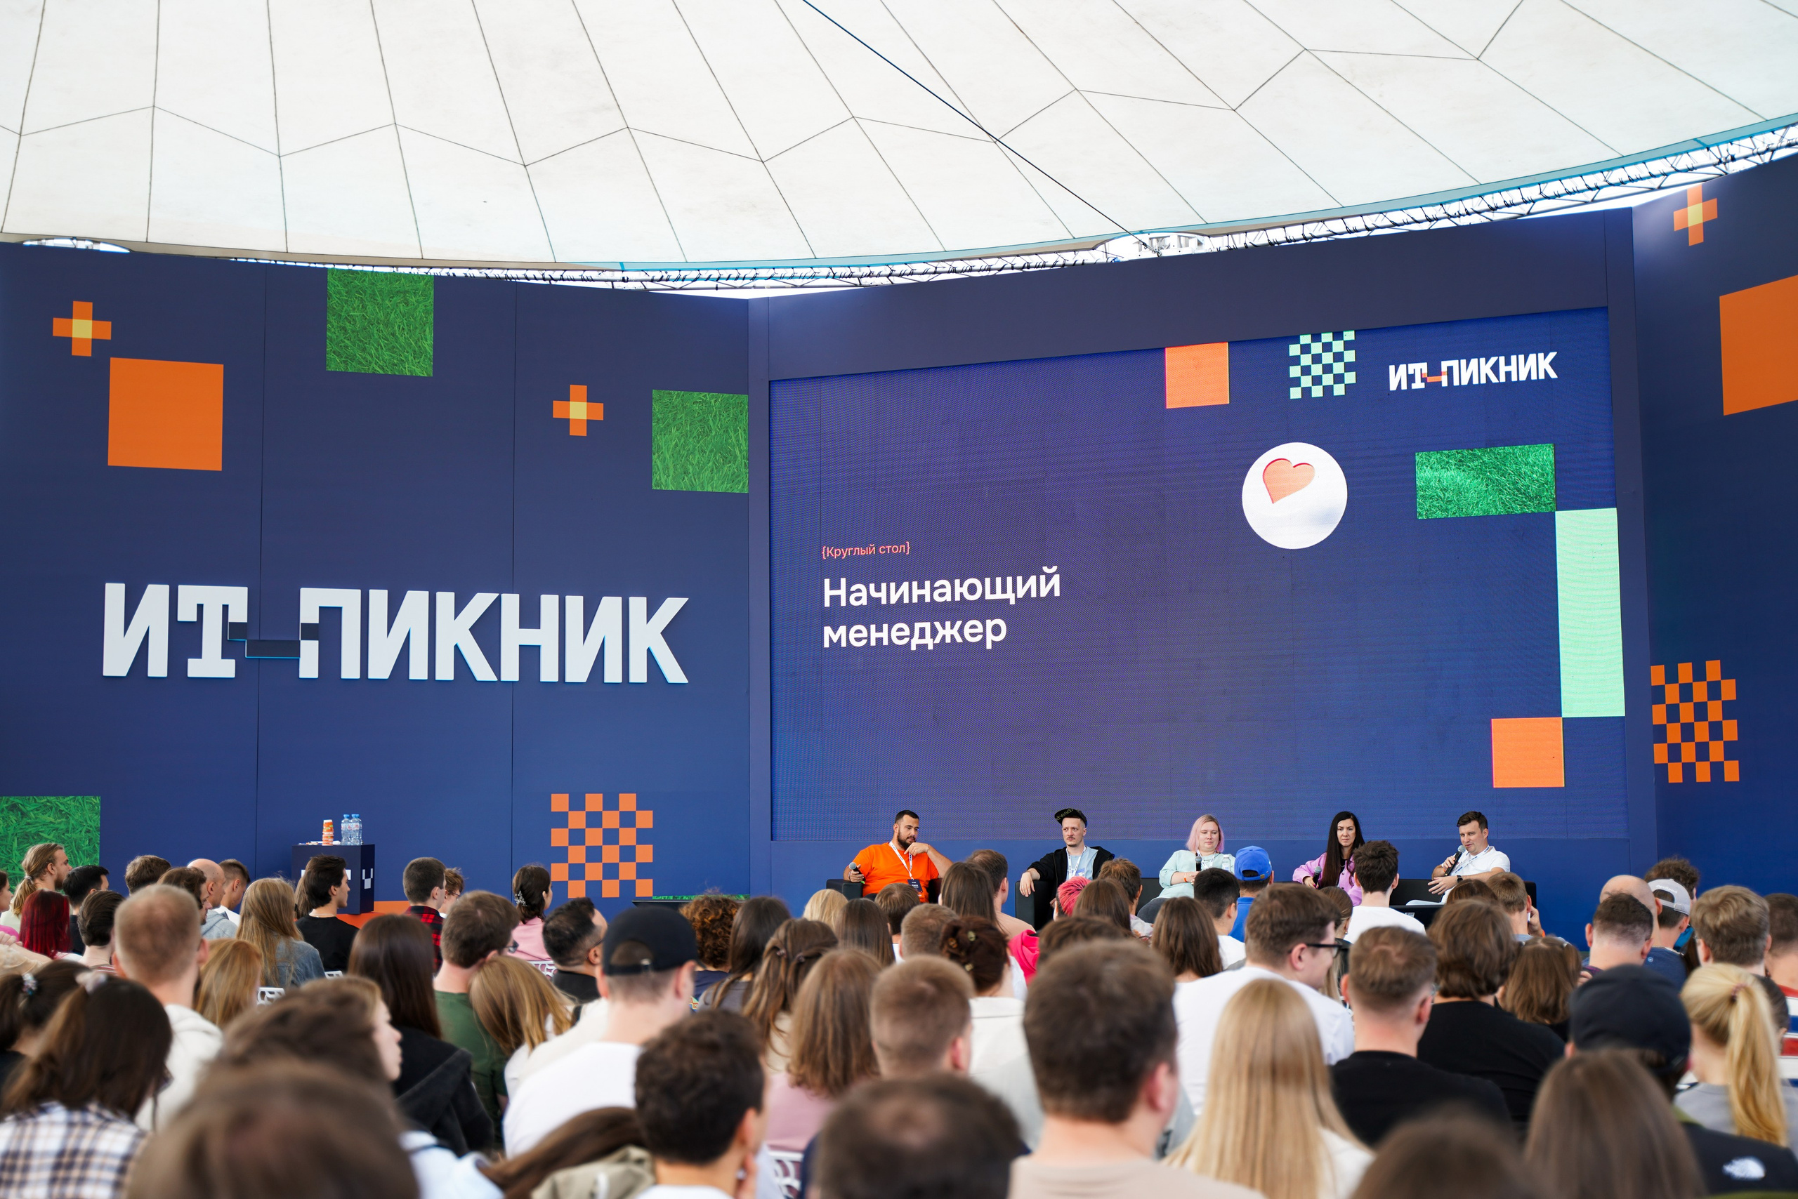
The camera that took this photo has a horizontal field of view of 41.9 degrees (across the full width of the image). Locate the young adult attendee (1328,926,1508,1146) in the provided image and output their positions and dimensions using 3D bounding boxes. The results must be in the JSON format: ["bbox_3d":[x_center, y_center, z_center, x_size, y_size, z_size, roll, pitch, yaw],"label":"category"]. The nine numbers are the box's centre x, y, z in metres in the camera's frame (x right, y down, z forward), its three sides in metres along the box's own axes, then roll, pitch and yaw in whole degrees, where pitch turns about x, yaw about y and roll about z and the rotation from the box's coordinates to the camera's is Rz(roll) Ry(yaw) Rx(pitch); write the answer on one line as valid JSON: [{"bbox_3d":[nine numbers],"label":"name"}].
[{"bbox_3d":[1.044,1.338,4.997,0.540,1.300,0.820,-1,-5,6],"label":"young adult attendee"}]

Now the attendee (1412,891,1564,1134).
[{"bbox_3d":[1.464,1.407,5.997,0.540,1.300,0.820,-1,-5,6],"label":"attendee"}]

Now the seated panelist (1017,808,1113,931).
[{"bbox_3d":[1.099,1.974,15.186,0.660,1.230,0.950,-1,-5,10],"label":"seated panelist"}]

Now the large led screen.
[{"bbox_3d":[2.111,-0.052,18.545,6.857,3.900,0.100,-3,-5,23],"label":"large led screen"}]

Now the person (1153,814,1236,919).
[{"bbox_3d":[1.925,1.969,14.841,0.600,1.200,0.950,-2,-5,14],"label":"person"}]

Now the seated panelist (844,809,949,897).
[{"bbox_3d":[0.017,2.014,15.534,0.700,1.220,0.950,-1,-5,6],"label":"seated panelist"}]

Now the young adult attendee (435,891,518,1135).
[{"bbox_3d":[-1.099,1.442,6.498,0.520,1.280,0.820,-1,-5,7],"label":"young adult attendee"}]

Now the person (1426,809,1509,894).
[{"bbox_3d":[3.420,1.905,14.269,0.600,1.220,0.950,-4,-5,33],"label":"person"}]

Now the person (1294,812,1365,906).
[{"bbox_3d":[2.748,1.928,14.592,0.580,1.200,0.950,-2,-5,16],"label":"person"}]

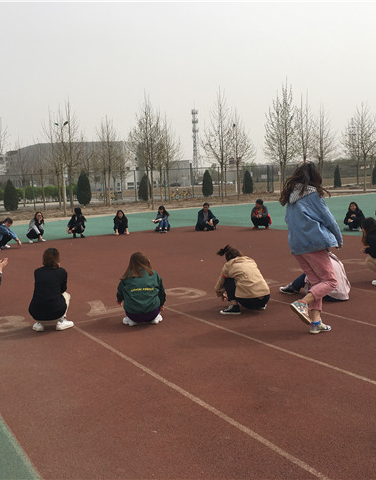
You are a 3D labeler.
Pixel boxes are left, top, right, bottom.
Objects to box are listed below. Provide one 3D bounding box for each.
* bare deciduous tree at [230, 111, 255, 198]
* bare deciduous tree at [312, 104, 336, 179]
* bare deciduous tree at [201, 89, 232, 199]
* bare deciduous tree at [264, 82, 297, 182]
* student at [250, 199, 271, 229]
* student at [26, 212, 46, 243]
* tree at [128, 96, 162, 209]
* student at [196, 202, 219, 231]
[{"bbox_3d":[3.635,-5.771,36.162,1.750,5.900,1.750,-3,7,0],"label":"bare deciduous tree"},{"bbox_3d":[10.194,-6.703,39.696,1.800,6.300,1.800,-3,7,0],"label":"bare deciduous tree"},{"bbox_3d":[2.049,-6.029,34.149,2.100,7.316,2.100,-3,6,0],"label":"bare deciduous tree"},{"bbox_3d":[6.288,-6.690,36.303,2.400,7.751,2.400,-2,6,10],"label":"bare deciduous tree"},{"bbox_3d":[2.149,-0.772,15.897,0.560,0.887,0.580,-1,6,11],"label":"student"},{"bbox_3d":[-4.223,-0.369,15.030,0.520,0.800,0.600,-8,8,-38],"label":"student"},{"bbox_3d":[-2.452,-5.109,31.300,2.050,6.600,2.050,-3,6,0],"label":"tree"},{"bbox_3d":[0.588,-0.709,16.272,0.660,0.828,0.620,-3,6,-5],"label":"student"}]

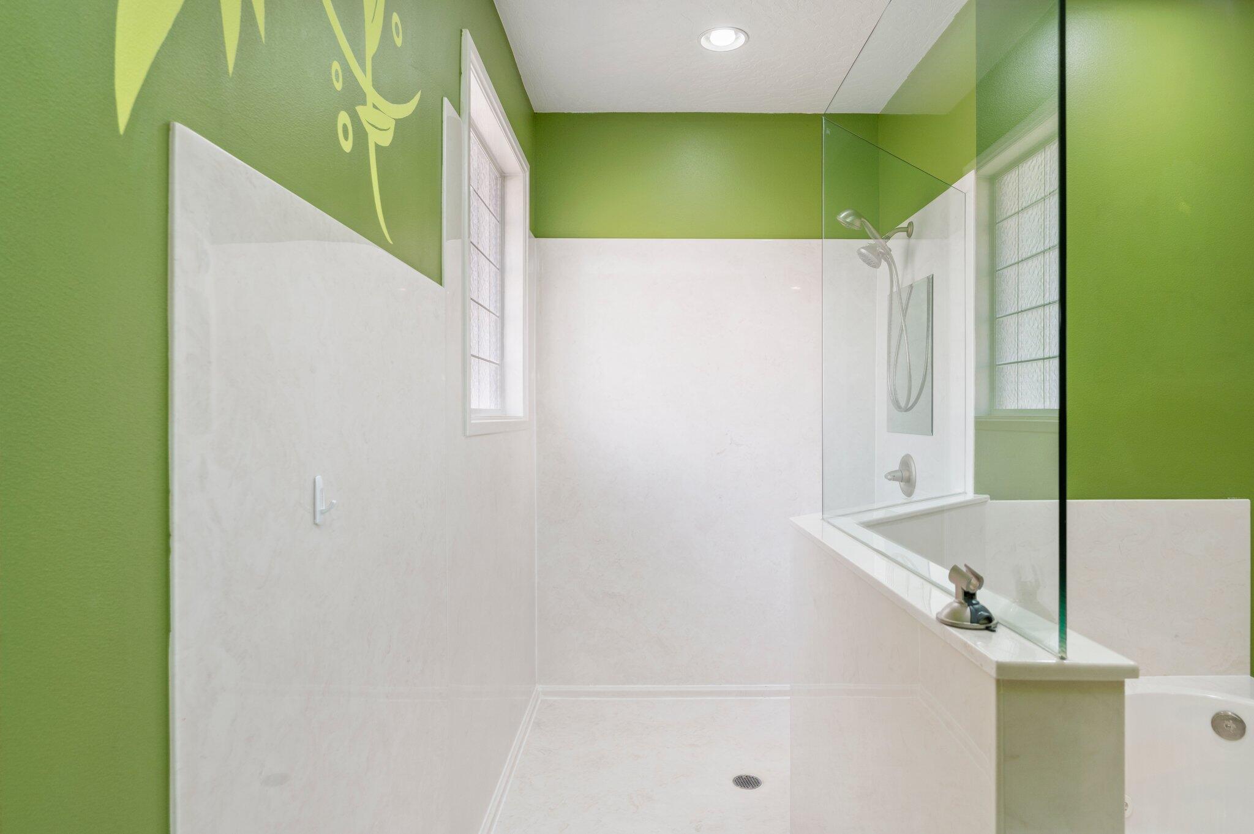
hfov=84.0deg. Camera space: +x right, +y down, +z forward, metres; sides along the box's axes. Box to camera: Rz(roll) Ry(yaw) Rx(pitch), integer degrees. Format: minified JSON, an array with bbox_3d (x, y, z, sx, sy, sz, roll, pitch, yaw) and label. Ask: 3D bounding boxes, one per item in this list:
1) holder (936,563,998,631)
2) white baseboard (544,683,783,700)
[{"bbox_3d":[0.436,0.225,0.893,0.080,0.074,0.076,0,0,37],"label":"holder"},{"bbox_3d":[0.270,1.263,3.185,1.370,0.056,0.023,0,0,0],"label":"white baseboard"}]

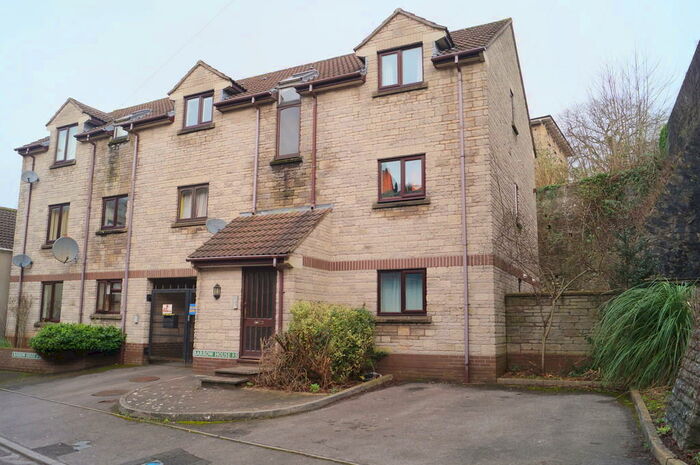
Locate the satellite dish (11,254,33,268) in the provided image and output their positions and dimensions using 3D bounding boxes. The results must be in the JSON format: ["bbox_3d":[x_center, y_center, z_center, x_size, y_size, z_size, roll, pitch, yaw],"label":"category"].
[{"bbox_3d":[-10.551,0.932,16.975,0.360,0.470,0.530,-5,-11,32],"label":"satellite dish"}]

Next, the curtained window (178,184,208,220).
[{"bbox_3d":[-4.424,-0.830,14.900,1.184,1.030,0.100,-4,-10,26],"label":"curtained window"}]

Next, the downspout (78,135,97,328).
[{"bbox_3d":[-8.523,0.309,16.738,0.090,7.051,0.270,-4,-9,26],"label":"downspout"}]

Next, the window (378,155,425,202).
[{"bbox_3d":[1.213,-1.218,12.171,1.189,1.059,0.100,-4,-10,26],"label":"window"}]

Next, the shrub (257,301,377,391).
[{"bbox_3d":[-0.481,2.123,10.154,2.000,1.620,1.900,-4,-10,26],"label":"shrub"}]

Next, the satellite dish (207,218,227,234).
[{"bbox_3d":[-3.572,-0.154,14.139,0.580,0.460,0.350,5,-10,-28],"label":"satellite dish"}]

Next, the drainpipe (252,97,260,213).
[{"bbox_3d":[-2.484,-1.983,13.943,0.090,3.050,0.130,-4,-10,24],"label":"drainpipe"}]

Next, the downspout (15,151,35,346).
[{"bbox_3d":[-11.394,0.508,18.154,0.090,7.051,0.270,-4,-9,26],"label":"downspout"}]

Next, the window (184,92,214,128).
[{"bbox_3d":[-4.432,-3.588,15.531,1.156,0.988,0.120,-4,-9,26],"label":"window"}]

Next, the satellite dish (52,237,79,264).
[{"bbox_3d":[-8.760,0.555,16.163,0.760,0.850,0.500,8,-12,-38],"label":"satellite dish"}]

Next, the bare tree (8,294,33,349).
[{"bbox_3d":[-10.306,2.836,16.373,0.600,1.670,0.550,-4,-9,26],"label":"bare tree"}]

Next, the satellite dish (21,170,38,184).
[{"bbox_3d":[-10.800,-1.855,17.687,0.520,0.420,0.400,6,-11,-29],"label":"satellite dish"}]

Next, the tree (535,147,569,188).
[{"bbox_3d":[9.199,-2.929,24.000,1.800,2.200,1.700,-2,-9,11],"label":"tree"}]

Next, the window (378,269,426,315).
[{"bbox_3d":[1.187,1.362,11.854,1.170,1.060,0.120,-4,-10,24],"label":"window"}]

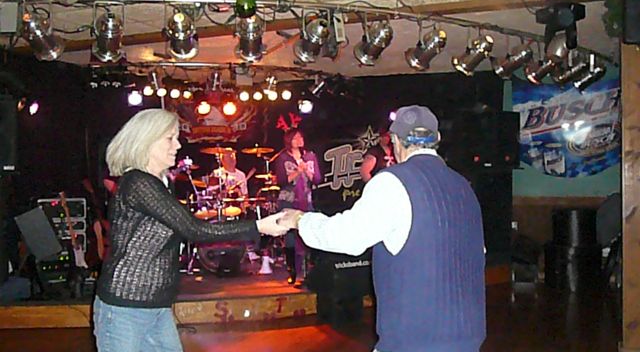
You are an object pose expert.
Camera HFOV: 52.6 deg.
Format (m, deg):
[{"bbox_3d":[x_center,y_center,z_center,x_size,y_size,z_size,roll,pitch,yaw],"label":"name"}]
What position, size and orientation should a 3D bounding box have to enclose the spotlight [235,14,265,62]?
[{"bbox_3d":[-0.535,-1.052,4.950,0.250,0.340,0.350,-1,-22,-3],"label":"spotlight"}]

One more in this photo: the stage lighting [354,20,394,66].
[{"bbox_3d":[0.434,-1.054,5.150,0.240,0.240,0.350,-2,-40,-43],"label":"stage lighting"}]

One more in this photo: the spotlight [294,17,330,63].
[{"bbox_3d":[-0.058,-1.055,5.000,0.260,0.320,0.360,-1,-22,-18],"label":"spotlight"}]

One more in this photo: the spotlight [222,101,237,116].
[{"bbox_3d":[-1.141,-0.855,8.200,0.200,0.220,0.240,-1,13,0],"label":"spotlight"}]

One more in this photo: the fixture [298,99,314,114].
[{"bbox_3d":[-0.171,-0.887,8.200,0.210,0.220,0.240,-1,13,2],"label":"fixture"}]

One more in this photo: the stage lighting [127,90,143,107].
[{"bbox_3d":[-2.284,-0.976,7.992,0.190,0.190,0.240,-1,18,-15],"label":"stage lighting"}]

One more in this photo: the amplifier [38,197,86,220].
[{"bbox_3d":[-2.936,0.372,7.412,0.520,0.250,0.340,-1,1,-18],"label":"amplifier"}]

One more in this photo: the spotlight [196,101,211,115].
[{"bbox_3d":[-1.447,-0.866,7.992,0.180,0.180,0.240,-1,18,-15],"label":"spotlight"}]

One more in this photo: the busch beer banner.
[{"bbox_3d":[3.470,-0.661,9.000,1.560,1.360,0.020,0,1,22],"label":"busch beer banner"}]

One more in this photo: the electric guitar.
[{"bbox_3d":[-2.680,0.616,7.050,0.080,0.960,0.310,-19,-9,34],"label":"electric guitar"}]

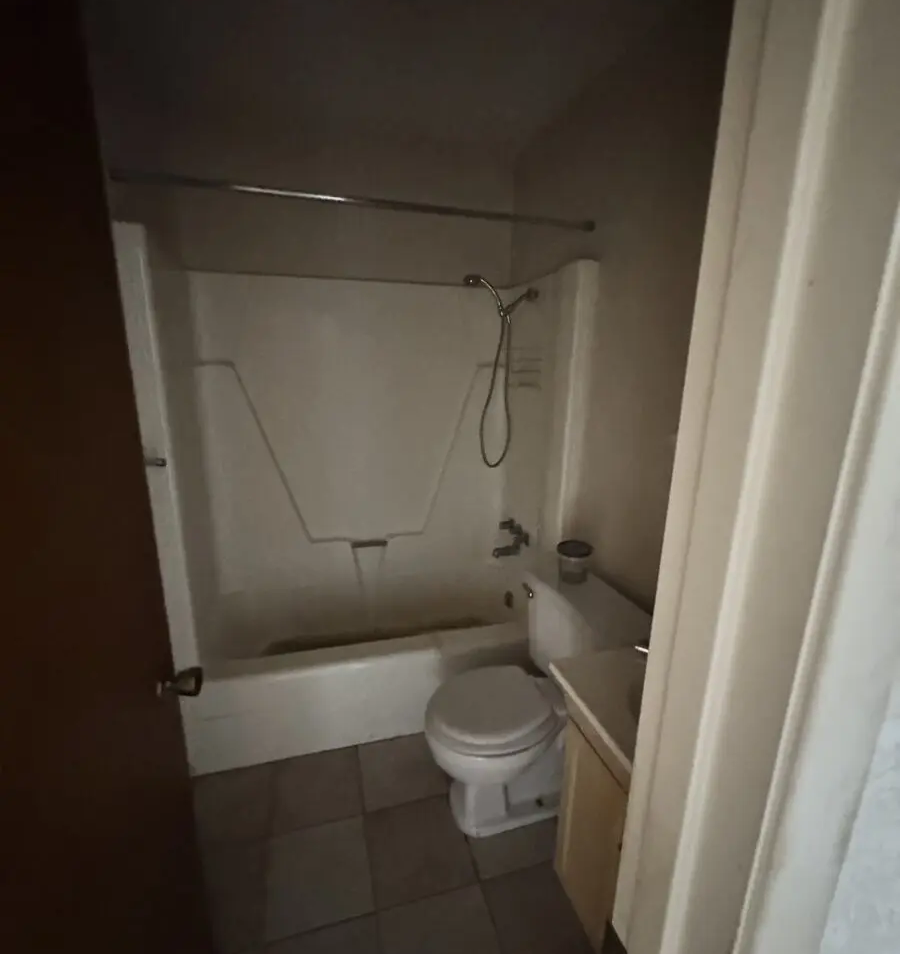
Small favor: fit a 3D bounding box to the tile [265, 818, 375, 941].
[{"bbox_3d":[-0.396,1.210,1.483,0.301,0.010,0.308,-3,14,-16],"label":"tile"}]

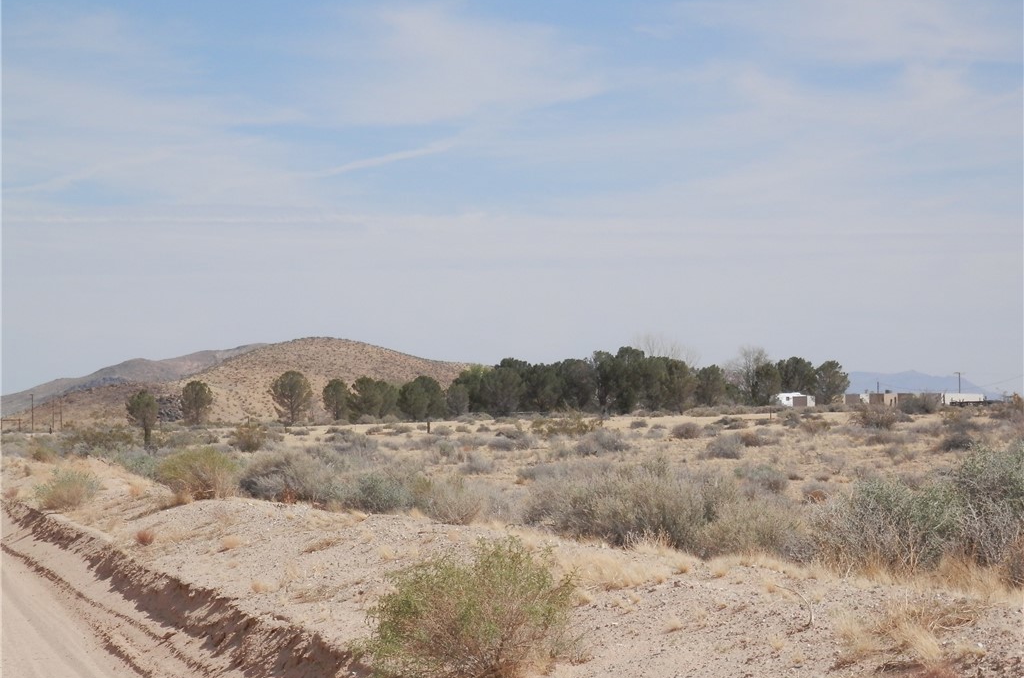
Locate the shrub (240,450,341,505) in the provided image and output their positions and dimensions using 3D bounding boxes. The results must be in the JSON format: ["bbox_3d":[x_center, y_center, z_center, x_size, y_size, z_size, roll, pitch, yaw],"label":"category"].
[{"bbox_3d":[-3.727,2.341,53.000,1.720,0.950,1.550,0,-1,0],"label":"shrub"}]

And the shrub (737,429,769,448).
[{"bbox_3d":[8.172,3.395,107.000,1.160,0.614,1.067,0,-1,0],"label":"shrub"}]

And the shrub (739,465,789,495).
[{"bbox_3d":[4.394,2.464,55.000,0.910,0.560,0.820,0,-1,0],"label":"shrub"}]

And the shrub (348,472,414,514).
[{"bbox_3d":[-1.956,2.301,47.000,0.989,0.630,0.910,0,-1,0],"label":"shrub"}]

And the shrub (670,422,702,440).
[{"bbox_3d":[7.346,3.852,132.000,1.347,0.758,1.239,0,-1,0],"label":"shrub"}]

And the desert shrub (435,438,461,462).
[{"bbox_3d":[-1.995,3.418,97.000,0.800,0.740,0.720,0,-1,0],"label":"desert shrub"}]

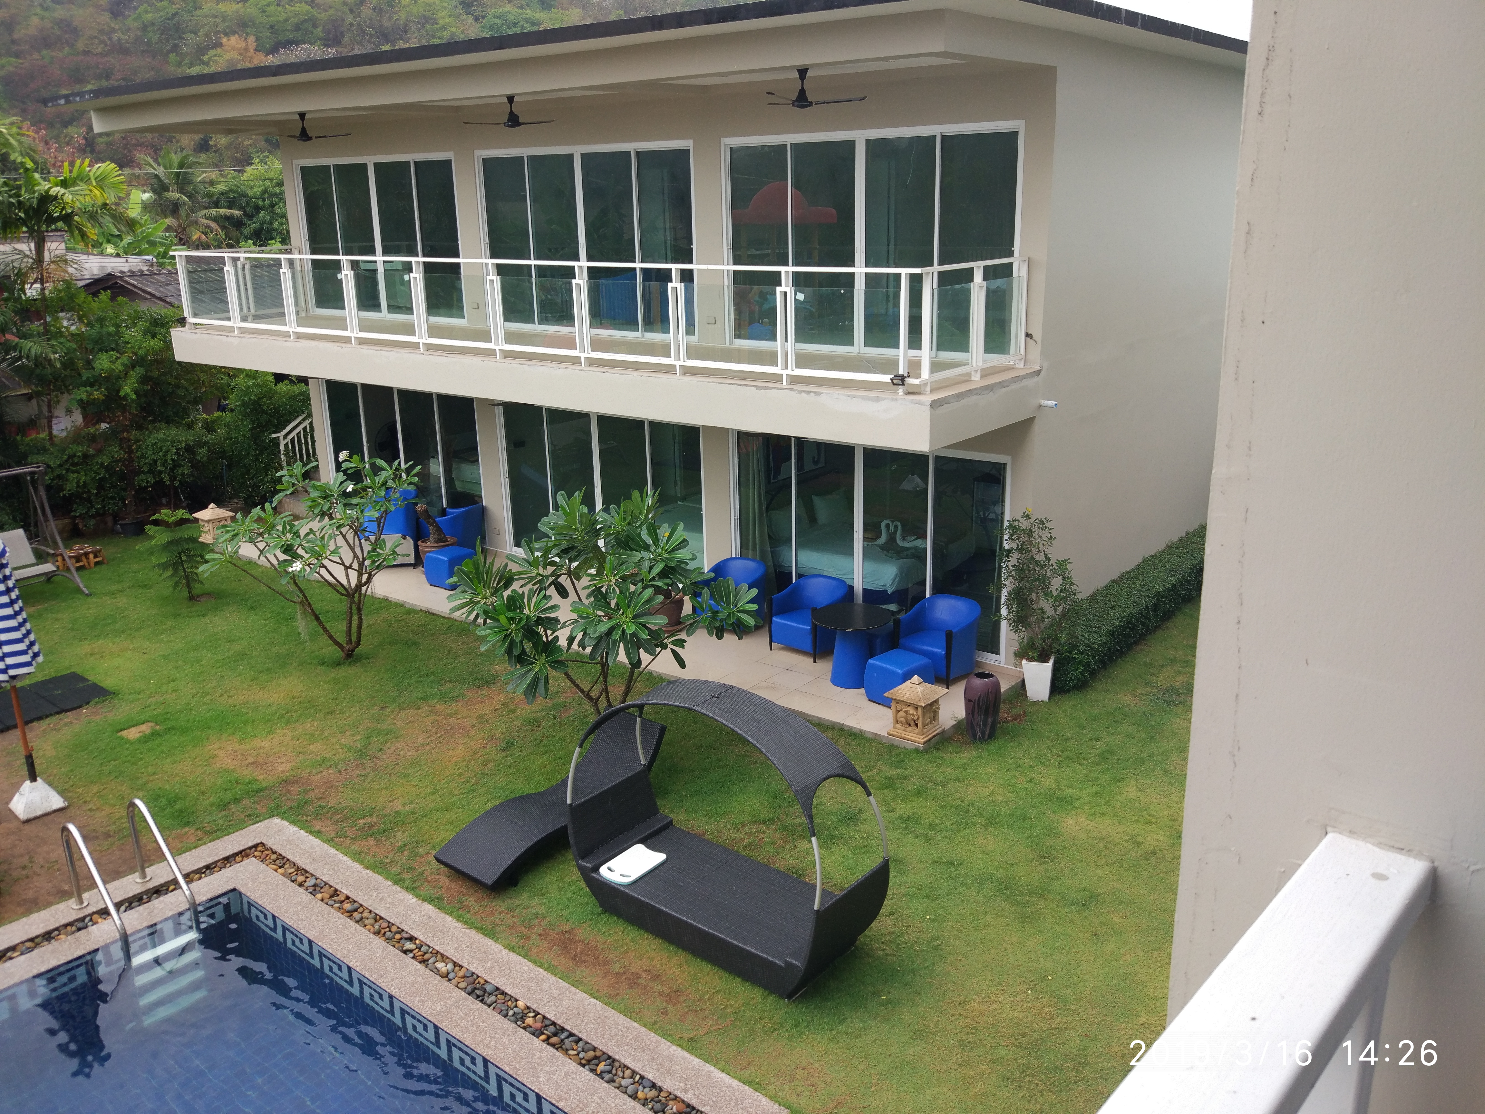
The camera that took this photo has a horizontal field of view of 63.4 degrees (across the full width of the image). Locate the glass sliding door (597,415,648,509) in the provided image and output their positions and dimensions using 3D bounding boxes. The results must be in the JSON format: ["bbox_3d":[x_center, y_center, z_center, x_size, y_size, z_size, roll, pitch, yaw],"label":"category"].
[{"bbox_3d":[-1.469,-0.772,15.209,0.880,2.150,0.060,11,21,36],"label":"glass sliding door"}]

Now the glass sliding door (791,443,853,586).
[{"bbox_3d":[0.908,-0.273,13.564,0.883,2.125,0.064,11,19,35],"label":"glass sliding door"}]

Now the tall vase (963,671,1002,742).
[{"bbox_3d":[2.213,1.377,11.031,0.345,0.623,0.345,-1,16,0],"label":"tall vase"}]

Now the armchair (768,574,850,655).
[{"bbox_3d":[0.776,0.646,13.095,0.720,0.760,0.670,15,23,42],"label":"armchair"}]

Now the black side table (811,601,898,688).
[{"bbox_3d":[1.113,0.935,12.210,0.810,0.705,0.810,-1,17,0],"label":"black side table"}]

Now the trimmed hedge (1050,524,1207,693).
[{"bbox_3d":[5.063,0.408,14.713,0.589,0.515,6.440,11,19,35],"label":"trimmed hedge"}]

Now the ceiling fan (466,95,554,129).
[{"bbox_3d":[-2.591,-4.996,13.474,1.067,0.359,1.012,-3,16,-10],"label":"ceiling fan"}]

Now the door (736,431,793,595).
[{"bbox_3d":[0.275,-0.425,13.938,0.870,2.150,0.060,11,21,36],"label":"door"}]

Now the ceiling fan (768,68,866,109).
[{"bbox_3d":[0.554,-4.296,11.027,1.150,0.339,1.120,11,20,35],"label":"ceiling fan"}]

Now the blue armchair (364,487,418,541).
[{"bbox_3d":[-5.089,-0.512,17.445,0.644,0.800,0.644,11,19,35],"label":"blue armchair"}]

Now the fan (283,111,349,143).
[{"bbox_3d":[-5.662,-5.535,15.500,1.150,0.360,1.120,11,20,35],"label":"fan"}]

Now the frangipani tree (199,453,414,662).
[{"bbox_3d":[-4.618,0.060,12.983,2.150,2.260,1.950,-7,17,-18],"label":"frangipani tree"}]

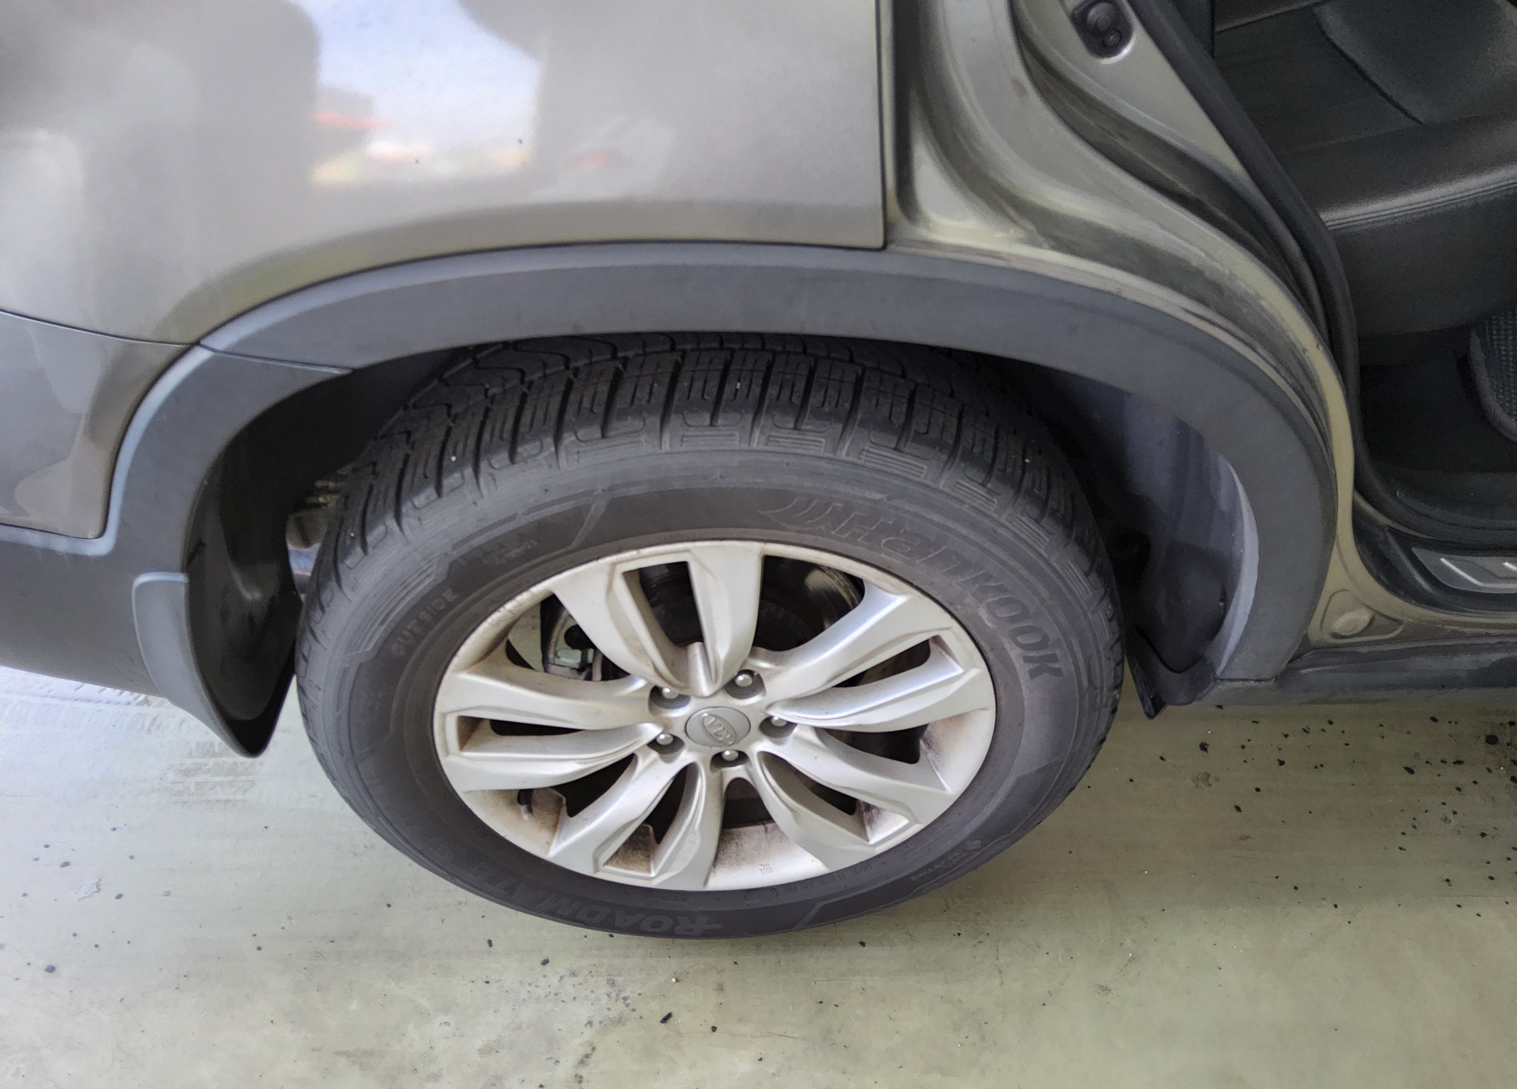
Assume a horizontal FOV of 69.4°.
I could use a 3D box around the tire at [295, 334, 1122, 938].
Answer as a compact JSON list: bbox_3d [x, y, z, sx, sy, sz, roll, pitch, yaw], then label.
[{"bbox_3d":[-0.041,0.109,1.056,0.738,0.730,0.240,-1,42,-3],"label":"tire"}]

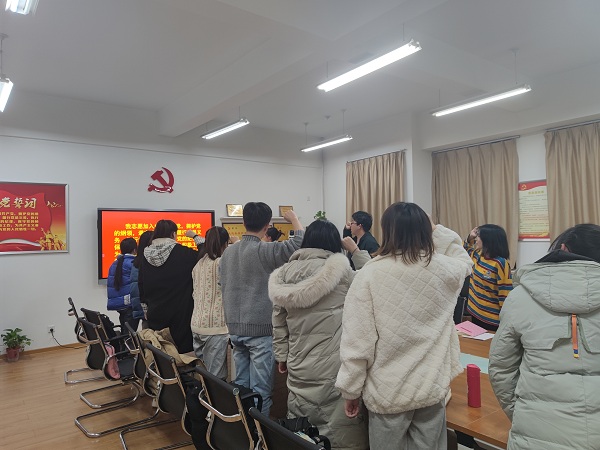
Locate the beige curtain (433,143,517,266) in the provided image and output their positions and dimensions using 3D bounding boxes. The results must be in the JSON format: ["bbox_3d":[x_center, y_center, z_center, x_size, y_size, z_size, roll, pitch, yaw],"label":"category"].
[{"bbox_3d":[2.800,-0.119,7.005,0.140,2.300,1.456,0,-2,-37],"label":"beige curtain"}]

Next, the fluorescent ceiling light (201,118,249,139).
[{"bbox_3d":[-1.055,-1.341,6.012,0.160,0.080,1.220,0,-1,-35],"label":"fluorescent ceiling light"}]

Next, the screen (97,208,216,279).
[{"bbox_3d":[-2.098,0.295,6.518,1.740,1.050,0.090,0,-1,-35],"label":"screen"}]

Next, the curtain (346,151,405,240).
[{"bbox_3d":[1.366,-0.074,7.881,0.130,2.300,1.360,0,-2,-37],"label":"curtain"}]

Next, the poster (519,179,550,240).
[{"bbox_3d":[3.431,-0.196,6.301,0.020,0.877,0.560,0,-2,-37],"label":"poster"}]

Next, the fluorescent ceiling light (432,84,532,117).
[{"bbox_3d":[2.166,-1.537,5.380,0.170,0.075,1.270,0,-2,-37],"label":"fluorescent ceiling light"}]

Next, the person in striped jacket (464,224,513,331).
[{"bbox_3d":[1.660,0.801,3.769,0.400,1.610,0.420,0,-1,-7],"label":"person in striped jacket"}]

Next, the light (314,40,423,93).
[{"bbox_3d":[0.604,-1.533,4.240,0.170,0.075,1.270,0,-2,-37],"label":"light"}]

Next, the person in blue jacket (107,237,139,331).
[{"bbox_3d":[-2.052,0.900,5.088,0.430,1.510,0.360,-1,-1,5],"label":"person in blue jacket"}]

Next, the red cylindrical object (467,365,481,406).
[{"bbox_3d":[0.792,0.730,1.971,0.060,0.187,0.060,-1,-1,0],"label":"red cylindrical object"}]

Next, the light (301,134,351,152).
[{"bbox_3d":[0.409,-1.442,7.700,0.170,0.075,1.270,0,-2,-37],"label":"light"}]

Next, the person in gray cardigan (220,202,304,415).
[{"bbox_3d":[-0.236,0.734,2.790,0.530,1.750,0.400,0,-1,0],"label":"person in gray cardigan"}]

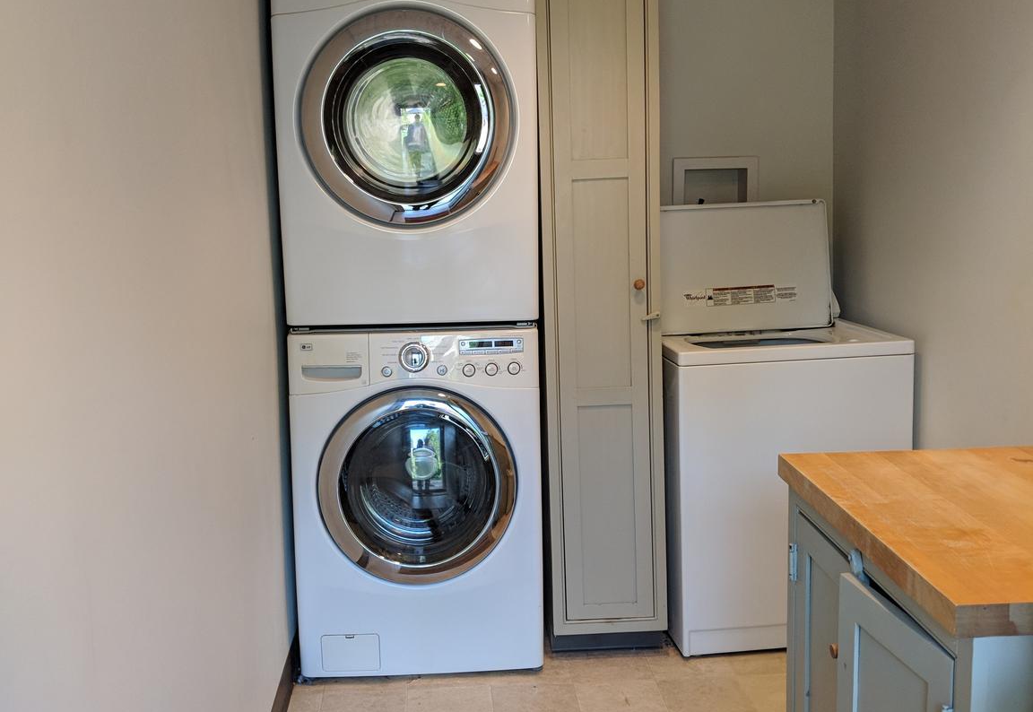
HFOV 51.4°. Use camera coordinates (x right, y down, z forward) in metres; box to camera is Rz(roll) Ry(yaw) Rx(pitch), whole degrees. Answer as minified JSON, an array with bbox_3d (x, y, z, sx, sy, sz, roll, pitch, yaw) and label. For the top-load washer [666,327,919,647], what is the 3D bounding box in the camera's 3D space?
[{"bbox_3d":[0.782,0.377,3.474,0.680,0.920,0.670,-2,10,-6],"label":"top-load washer"}]

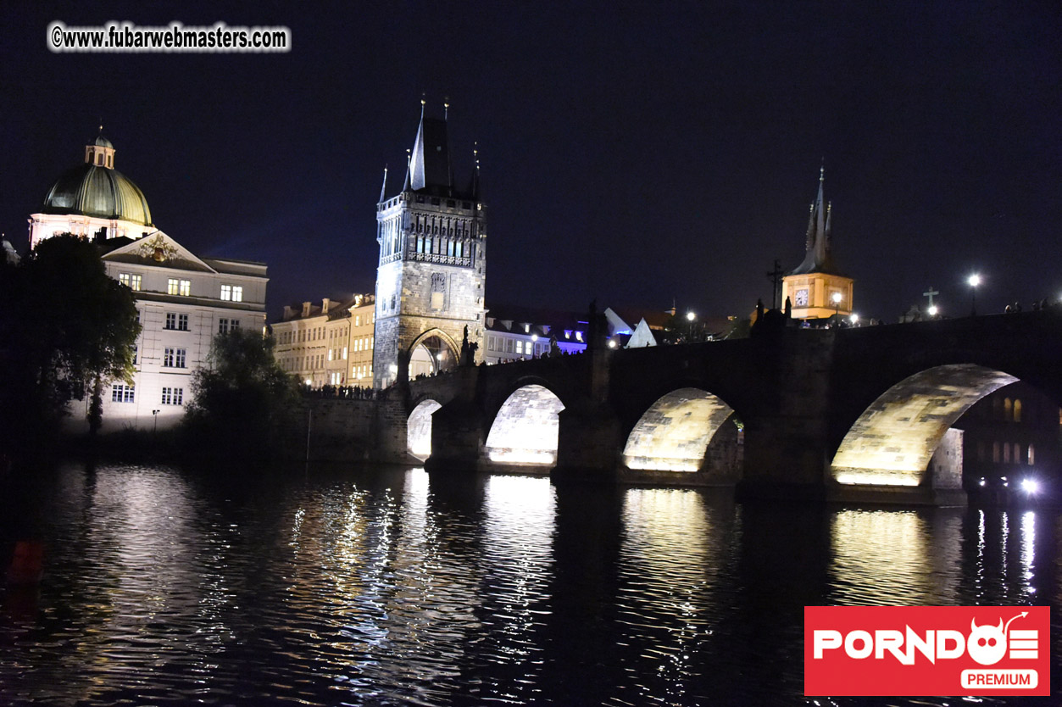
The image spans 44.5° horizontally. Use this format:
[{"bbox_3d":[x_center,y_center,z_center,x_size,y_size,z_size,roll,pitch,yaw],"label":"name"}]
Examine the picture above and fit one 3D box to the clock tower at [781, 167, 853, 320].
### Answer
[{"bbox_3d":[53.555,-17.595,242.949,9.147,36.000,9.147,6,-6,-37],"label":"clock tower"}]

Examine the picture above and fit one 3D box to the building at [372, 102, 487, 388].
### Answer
[{"bbox_3d":[-15.105,-16.947,200.284,13.832,46.713,10.118,5,-5,-27],"label":"building"}]

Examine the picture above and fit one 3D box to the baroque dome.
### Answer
[{"bbox_3d":[-69.384,-28.261,209.138,16.841,14.369,16.841,4,-5,-19],"label":"baroque dome"}]

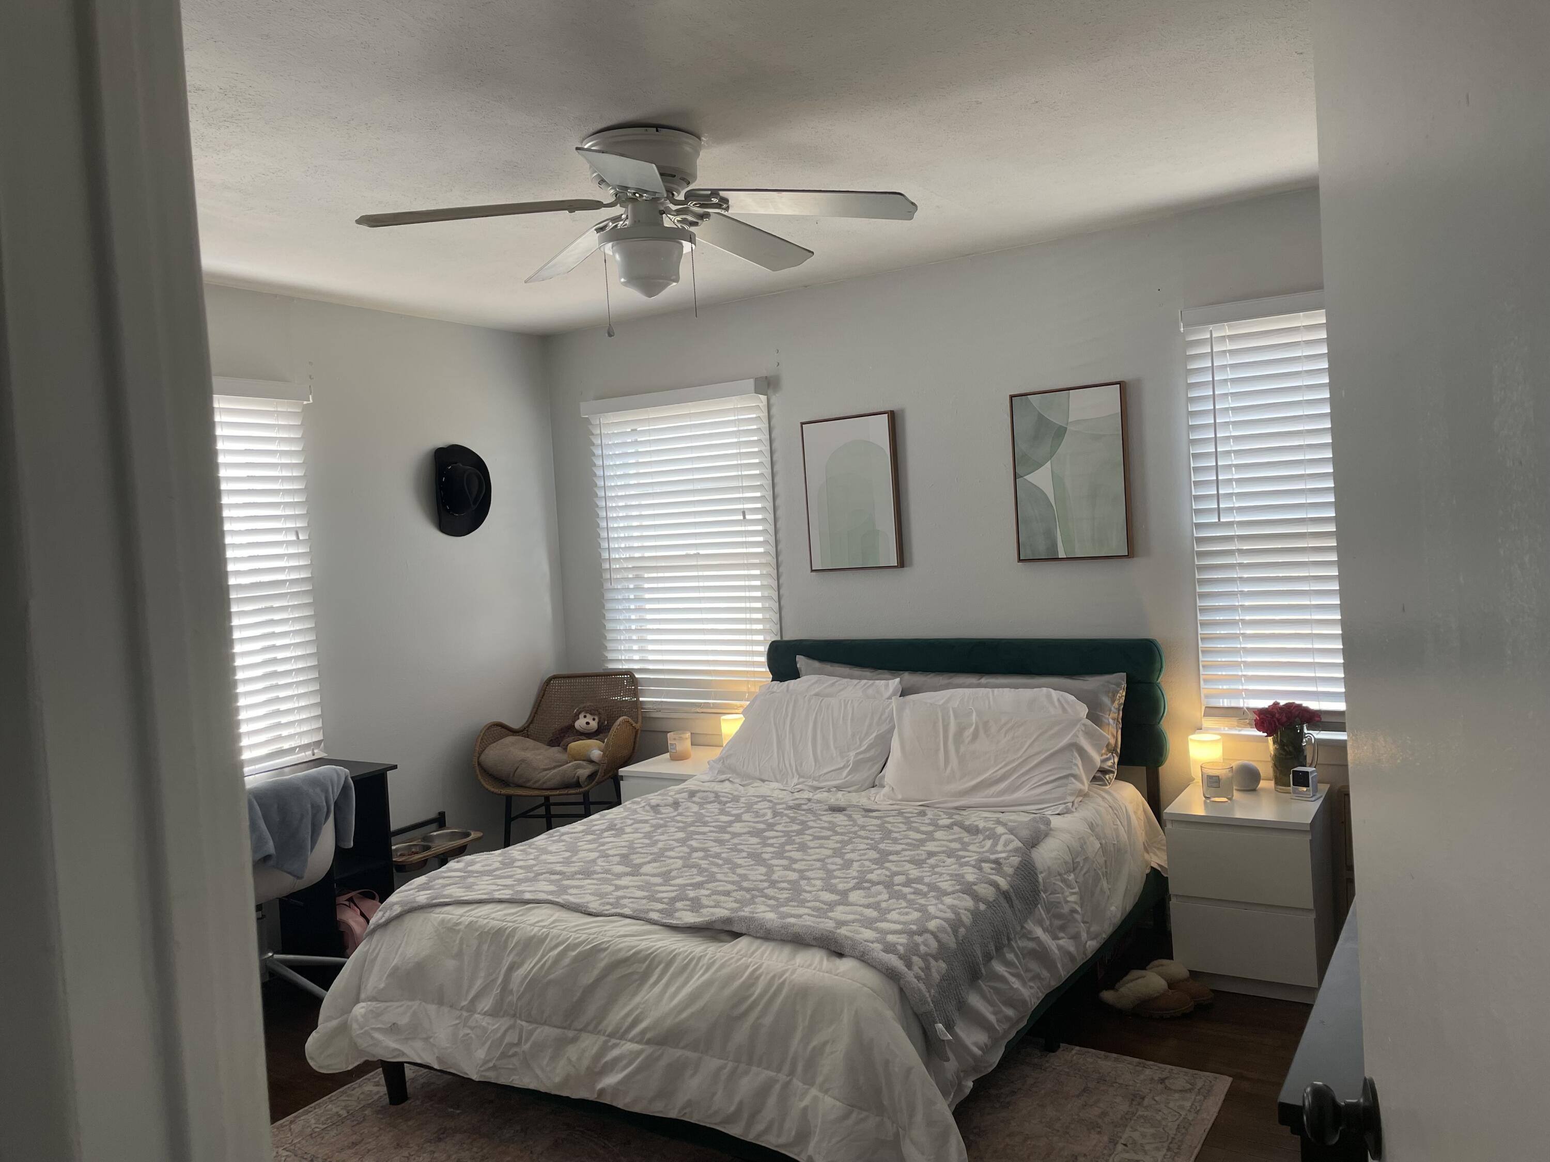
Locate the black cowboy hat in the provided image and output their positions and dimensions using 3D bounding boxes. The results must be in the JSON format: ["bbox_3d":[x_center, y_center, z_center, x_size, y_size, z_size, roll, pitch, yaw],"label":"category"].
[{"bbox_3d":[-1.298,-0.375,4.837,0.135,0.375,0.285,-2,3,32],"label":"black cowboy hat"}]

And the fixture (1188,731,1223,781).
[{"bbox_3d":[1.427,0.599,3.872,0.112,0.147,0.112,-2,3,32],"label":"fixture"}]

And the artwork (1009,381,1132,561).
[{"bbox_3d":[1.049,-0.377,4.142,0.405,0.608,0.035,-2,3,32],"label":"artwork"}]

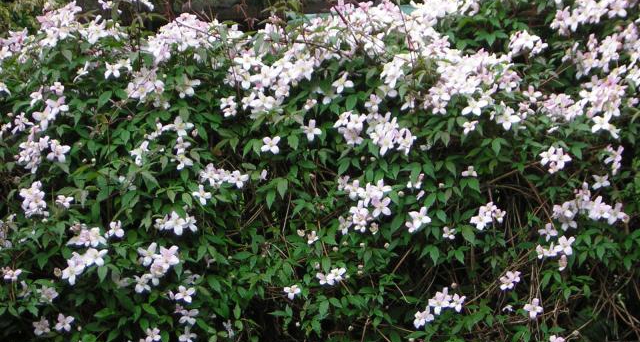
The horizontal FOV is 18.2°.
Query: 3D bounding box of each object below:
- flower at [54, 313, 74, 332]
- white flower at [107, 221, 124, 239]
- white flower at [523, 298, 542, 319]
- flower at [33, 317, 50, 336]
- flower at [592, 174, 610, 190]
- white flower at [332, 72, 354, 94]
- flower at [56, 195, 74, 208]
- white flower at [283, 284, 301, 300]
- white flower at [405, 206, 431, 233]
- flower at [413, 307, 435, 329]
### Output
[{"bbox_3d":[-0.691,0.410,5.400,0.053,0.048,0.022,0,-8,-3],"label":"flower"},{"bbox_3d":[-0.548,0.159,5.350,0.047,0.047,0.027,-1,-6,-6],"label":"white flower"},{"bbox_3d":[0.532,0.344,5.000,0.050,0.055,0.025,0,-15,0],"label":"white flower"},{"bbox_3d":[-0.711,0.397,5.100,0.046,0.046,0.025,1,-9,3],"label":"flower"},{"bbox_3d":[0.719,0.027,5.100,0.046,0.041,0.024,0,-20,0],"label":"flower"},{"bbox_3d":[0.062,-0.235,5.300,0.057,0.057,0.030,1,-20,6],"label":"white flower"},{"bbox_3d":[-0.637,0.076,5.000,0.045,0.025,0.042,-1,41,-5],"label":"flower"},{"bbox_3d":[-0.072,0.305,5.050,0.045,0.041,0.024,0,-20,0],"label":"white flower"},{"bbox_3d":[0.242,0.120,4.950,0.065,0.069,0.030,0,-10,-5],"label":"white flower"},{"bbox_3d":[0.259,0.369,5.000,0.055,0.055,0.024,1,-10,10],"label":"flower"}]

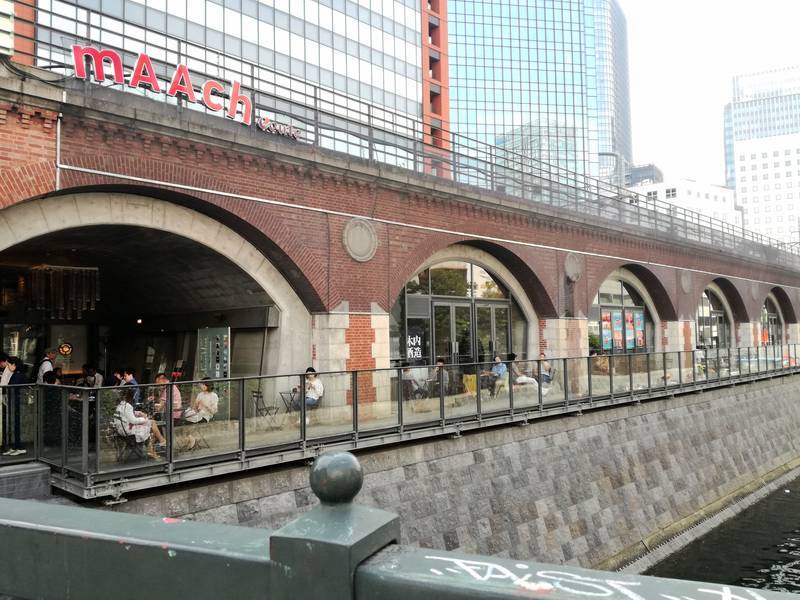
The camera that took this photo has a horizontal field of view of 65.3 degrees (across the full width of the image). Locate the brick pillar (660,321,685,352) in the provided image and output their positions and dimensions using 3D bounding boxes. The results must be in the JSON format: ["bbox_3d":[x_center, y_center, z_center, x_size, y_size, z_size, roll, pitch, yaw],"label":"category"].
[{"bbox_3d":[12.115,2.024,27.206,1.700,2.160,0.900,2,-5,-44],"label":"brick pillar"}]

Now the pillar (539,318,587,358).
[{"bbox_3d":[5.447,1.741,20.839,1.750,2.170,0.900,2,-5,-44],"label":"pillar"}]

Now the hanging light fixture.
[{"bbox_3d":[-7.505,-0.138,13.953,1.050,1.150,1.000,2,-5,-44],"label":"hanging light fixture"}]

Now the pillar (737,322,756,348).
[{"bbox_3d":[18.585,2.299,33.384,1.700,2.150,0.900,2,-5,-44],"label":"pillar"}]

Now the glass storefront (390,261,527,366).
[{"bbox_3d":[1.781,0.769,18.238,6.400,3.820,0.300,2,-5,-44],"label":"glass storefront"}]

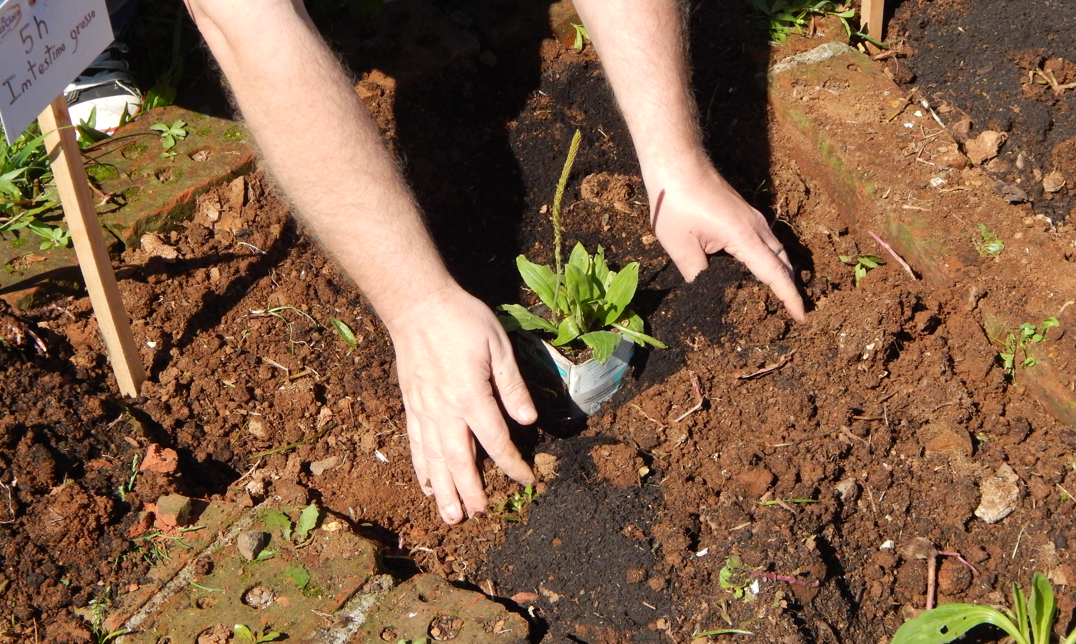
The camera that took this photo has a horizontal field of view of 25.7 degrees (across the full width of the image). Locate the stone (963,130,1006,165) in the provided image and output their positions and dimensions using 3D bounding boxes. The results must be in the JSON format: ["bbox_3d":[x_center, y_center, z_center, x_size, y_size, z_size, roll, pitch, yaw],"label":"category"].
[{"bbox_3d":[0.427,-0.167,2.260,0.041,0.029,0.040,-2,39,0],"label":"stone"}]

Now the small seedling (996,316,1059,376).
[{"bbox_3d":[0.431,0.021,2.085,0.050,0.030,0.050,0,40,0],"label":"small seedling"}]

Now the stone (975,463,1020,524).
[{"bbox_3d":[0.368,0.137,1.893,0.036,0.032,0.056,-2,39,0],"label":"stone"}]

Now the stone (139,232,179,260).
[{"bbox_3d":[-0.355,-0.071,2.217,0.038,0.018,0.034,-2,39,0],"label":"stone"}]

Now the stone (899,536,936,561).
[{"bbox_3d":[0.301,0.180,1.873,0.028,0.015,0.023,-2,39,0],"label":"stone"}]

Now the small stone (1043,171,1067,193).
[{"bbox_3d":[0.499,-0.135,2.280,0.023,0.014,0.022,0,40,0],"label":"small stone"}]

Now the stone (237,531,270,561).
[{"bbox_3d":[-0.228,0.179,1.891,0.026,0.021,0.023,0,40,0],"label":"stone"}]

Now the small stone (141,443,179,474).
[{"bbox_3d":[-0.314,0.114,1.966,0.031,0.024,0.028,-2,39,0],"label":"small stone"}]

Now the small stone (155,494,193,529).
[{"bbox_3d":[-0.296,0.154,1.919,0.030,0.024,0.026,-7,41,-8],"label":"small stone"}]

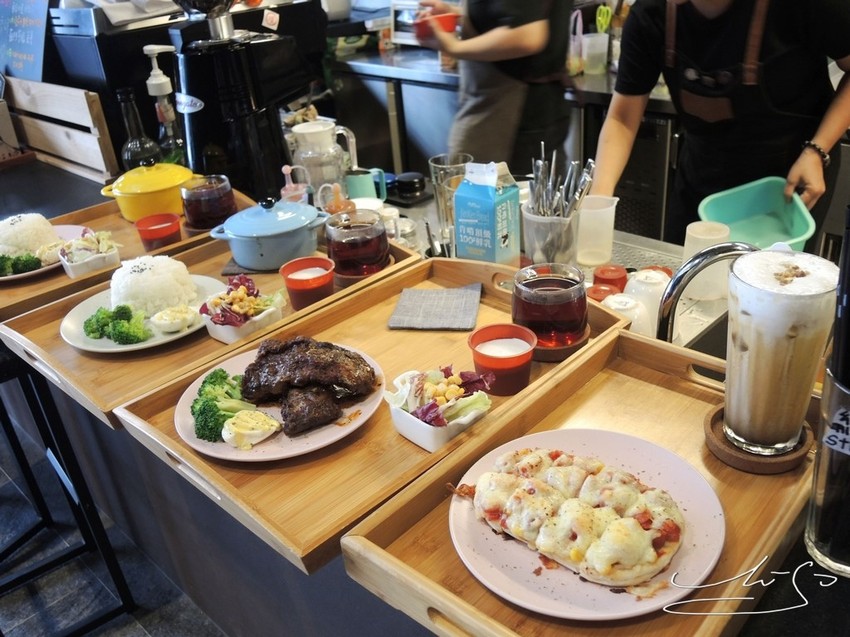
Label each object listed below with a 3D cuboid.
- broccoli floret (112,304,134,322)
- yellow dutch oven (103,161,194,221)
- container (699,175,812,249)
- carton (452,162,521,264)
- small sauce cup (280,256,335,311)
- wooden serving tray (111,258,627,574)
[{"bbox_3d":[-0.362,-0.005,0.823,0.030,0.029,0.029,-4,27,0],"label":"broccoli floret"},{"bbox_3d":[-0.517,-0.253,1.311,0.188,0.095,0.147,-12,28,-15],"label":"yellow dutch oven"},{"bbox_3d":[0.642,-0.169,1.330,0.175,0.087,0.170,-16,49,15],"label":"container"},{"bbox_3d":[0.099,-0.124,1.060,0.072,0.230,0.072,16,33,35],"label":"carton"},{"bbox_3d":[-0.148,-0.042,0.886,0.070,0.049,0.070,-4,27,0],"label":"small sauce cup"},{"bbox_3d":[-0.038,0.046,0.710,0.302,0.040,0.456,20,36,40],"label":"wooden serving tray"}]

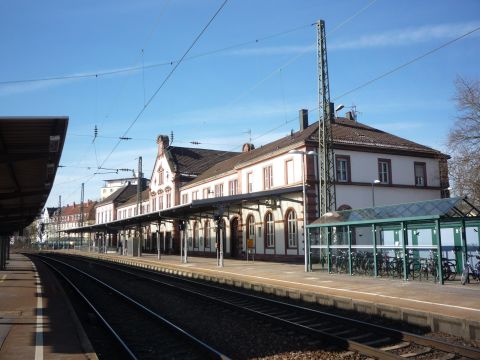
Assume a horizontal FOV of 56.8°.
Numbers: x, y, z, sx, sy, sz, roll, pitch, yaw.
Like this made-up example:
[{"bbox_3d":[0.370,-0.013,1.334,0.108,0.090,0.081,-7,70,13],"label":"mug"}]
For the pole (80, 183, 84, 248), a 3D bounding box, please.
[{"bbox_3d":[-35.100,8.186,99.070,0.720,15.100,0.720,5,-10,-31],"label":"pole"}]

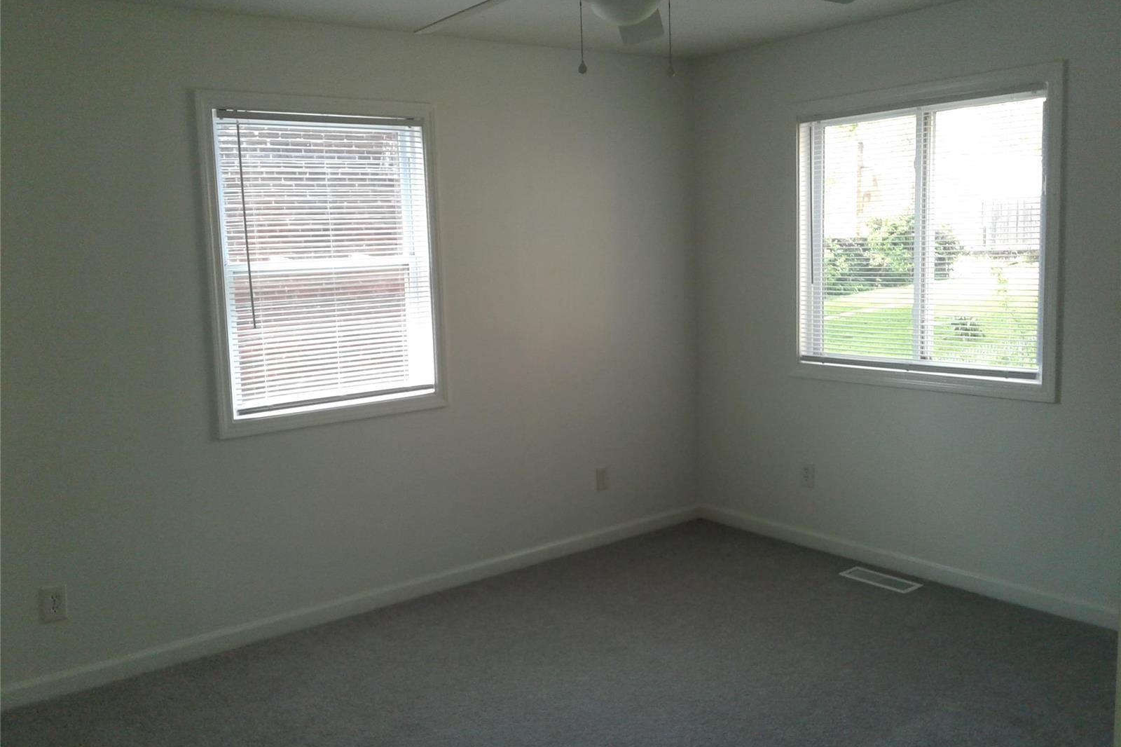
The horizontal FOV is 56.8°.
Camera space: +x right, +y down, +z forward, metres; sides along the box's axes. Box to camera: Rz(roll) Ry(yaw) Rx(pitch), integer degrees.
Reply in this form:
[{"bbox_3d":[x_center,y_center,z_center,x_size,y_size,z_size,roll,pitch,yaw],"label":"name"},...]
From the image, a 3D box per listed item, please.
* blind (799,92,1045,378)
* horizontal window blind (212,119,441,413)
[{"bbox_3d":[1.505,-0.589,4.494,0.040,1.148,1.187,-8,9,-37],"label":"blind"},{"bbox_3d":[-0.925,-0.461,4.254,0.902,1.169,0.040,-8,9,-37],"label":"horizontal window blind"}]

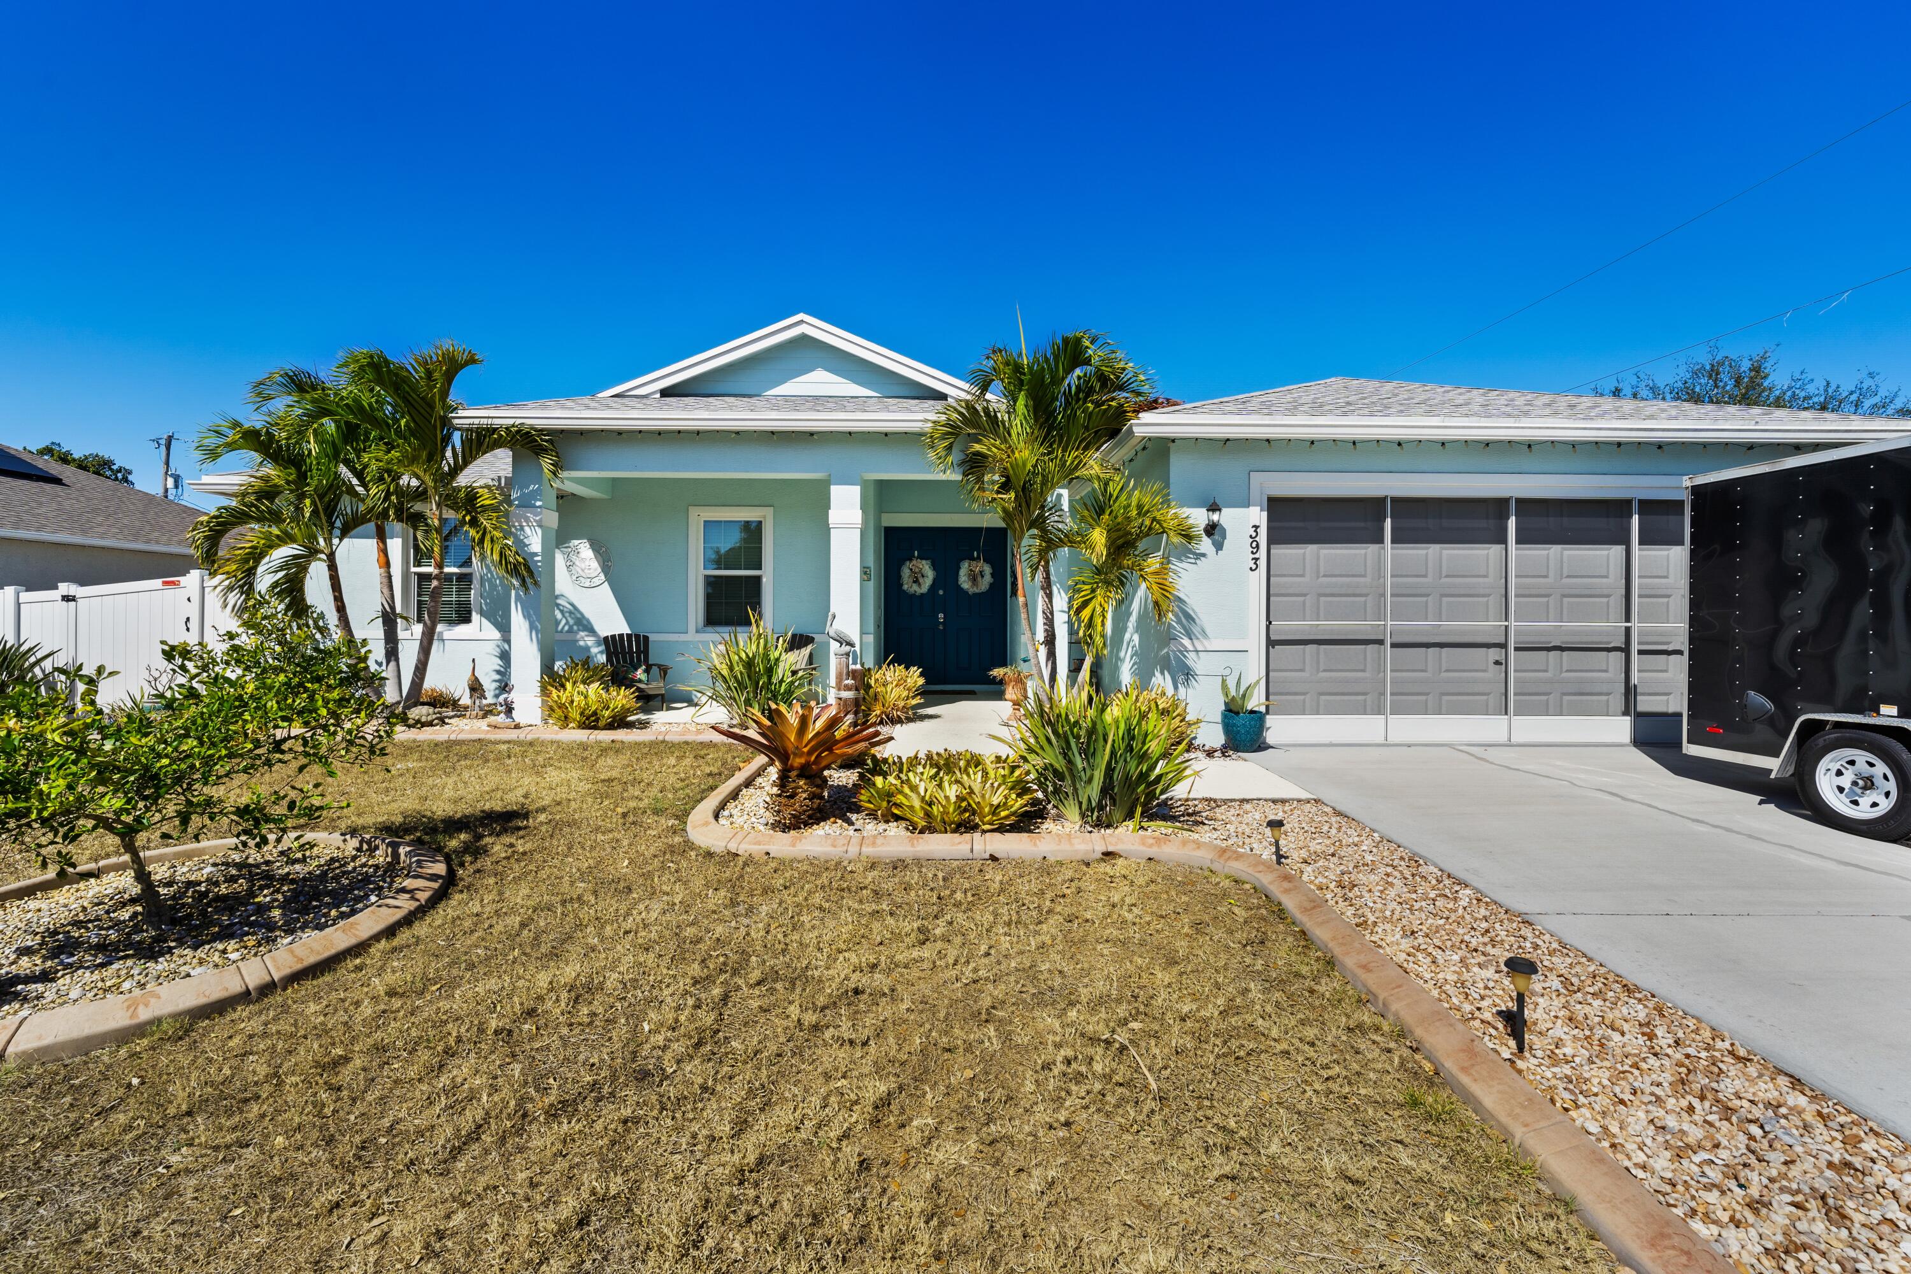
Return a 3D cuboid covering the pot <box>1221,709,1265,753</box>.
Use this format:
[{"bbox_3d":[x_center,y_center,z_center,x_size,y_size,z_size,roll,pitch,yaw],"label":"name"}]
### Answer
[{"bbox_3d":[2.640,0.865,6.830,0.400,0.360,0.400,0,0,0],"label":"pot"}]

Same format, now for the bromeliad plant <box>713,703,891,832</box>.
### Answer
[{"bbox_3d":[-0.960,0.790,4.660,1.090,0.760,1.020,0,0,0],"label":"bromeliad plant"}]

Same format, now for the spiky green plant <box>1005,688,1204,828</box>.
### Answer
[{"bbox_3d":[0.985,0.800,5.080,1.300,0.930,1.080,0,0,0],"label":"spiky green plant"}]

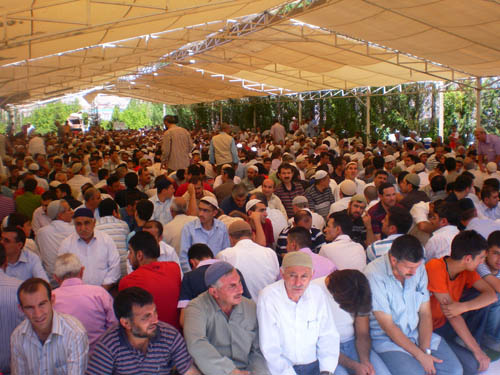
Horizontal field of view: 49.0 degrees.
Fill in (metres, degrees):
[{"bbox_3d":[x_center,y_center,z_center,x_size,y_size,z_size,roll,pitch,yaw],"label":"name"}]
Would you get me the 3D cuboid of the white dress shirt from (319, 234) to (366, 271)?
[{"bbox_3d":[0.730,0.636,4.334,0.420,0.540,0.300,-4,8,-21],"label":"white dress shirt"}]

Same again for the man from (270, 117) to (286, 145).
[{"bbox_3d":[0.883,-1.270,17.000,0.520,1.700,0.320,0,7,0],"label":"man"}]

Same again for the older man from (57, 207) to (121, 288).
[{"bbox_3d":[-1.260,0.652,4.364,0.580,0.950,0.720,-2,8,-8],"label":"older man"}]

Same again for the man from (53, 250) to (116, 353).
[{"bbox_3d":[-1.018,0.809,3.376,0.580,0.900,0.720,-2,8,-10],"label":"man"}]

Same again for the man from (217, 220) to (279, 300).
[{"bbox_3d":[-0.036,0.677,4.275,0.580,0.900,0.720,-3,8,-12],"label":"man"}]

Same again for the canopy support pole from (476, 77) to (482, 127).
[{"bbox_3d":[5.453,-1.414,13.155,0.100,2.450,0.100,2,8,24],"label":"canopy support pole"}]

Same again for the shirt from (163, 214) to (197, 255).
[{"bbox_3d":[-0.656,0.533,5.335,0.430,0.550,0.280,0,7,6],"label":"shirt"}]

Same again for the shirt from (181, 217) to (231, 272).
[{"bbox_3d":[-0.383,0.550,4.837,0.450,0.580,0.320,-1,7,3],"label":"shirt"}]

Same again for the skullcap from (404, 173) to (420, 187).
[{"bbox_3d":[1.850,-0.080,6.250,0.190,0.110,0.170,23,16,23],"label":"skullcap"}]

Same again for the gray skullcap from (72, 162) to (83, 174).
[{"bbox_3d":[-2.891,-0.318,9.200,0.190,0.120,0.170,-33,15,-32],"label":"gray skullcap"}]

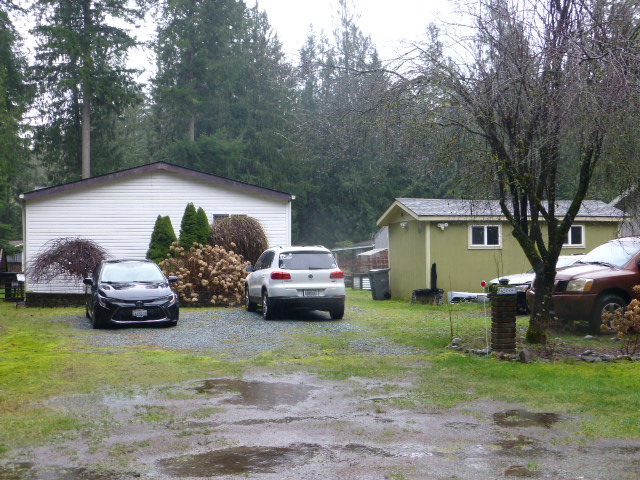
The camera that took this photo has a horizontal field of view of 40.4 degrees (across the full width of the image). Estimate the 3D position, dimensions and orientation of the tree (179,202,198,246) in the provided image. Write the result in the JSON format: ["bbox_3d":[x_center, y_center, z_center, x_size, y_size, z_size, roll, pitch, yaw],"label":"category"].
[{"bbox_3d":[-3.699,0.402,24.551,0.800,2.880,0.800,0,0,-12],"label":"tree"}]

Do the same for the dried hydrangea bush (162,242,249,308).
[{"bbox_3d":[-3.204,0.967,24.051,2.450,1.760,1.900,0,0,-12],"label":"dried hydrangea bush"}]

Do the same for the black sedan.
[{"bbox_3d":[-4.316,1.143,19.751,1.830,1.440,4.600,0,0,-17],"label":"black sedan"}]

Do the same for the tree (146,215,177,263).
[{"bbox_3d":[-4.415,0.572,24.301,0.950,2.550,0.920,0,0,-12],"label":"tree"}]

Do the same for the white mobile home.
[{"bbox_3d":[-5.717,-0.151,30.602,7.650,4.030,12.000,0,0,-12],"label":"white mobile home"}]

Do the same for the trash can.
[{"bbox_3d":[1.860,1.396,27.000,0.660,0.990,0.580,0,0,-18],"label":"trash can"}]

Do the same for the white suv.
[{"bbox_3d":[-0.677,0.988,21.101,1.870,1.690,4.420,0,0,-13],"label":"white suv"}]

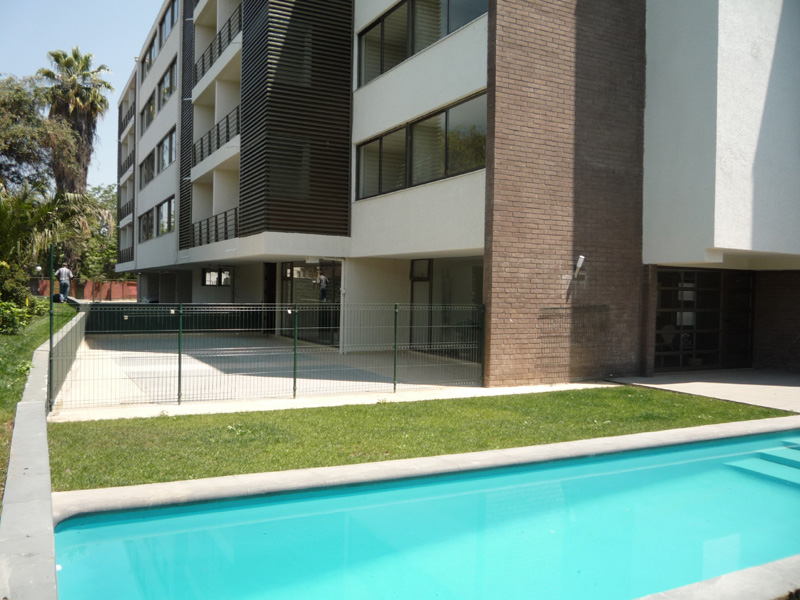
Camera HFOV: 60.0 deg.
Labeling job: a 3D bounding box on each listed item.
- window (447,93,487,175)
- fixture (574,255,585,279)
[{"bbox_3d":[1.166,-2.864,12.121,0.060,1.191,1.361,1,1,-28],"label":"window"},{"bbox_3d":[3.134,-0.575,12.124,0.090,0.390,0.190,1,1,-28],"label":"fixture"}]

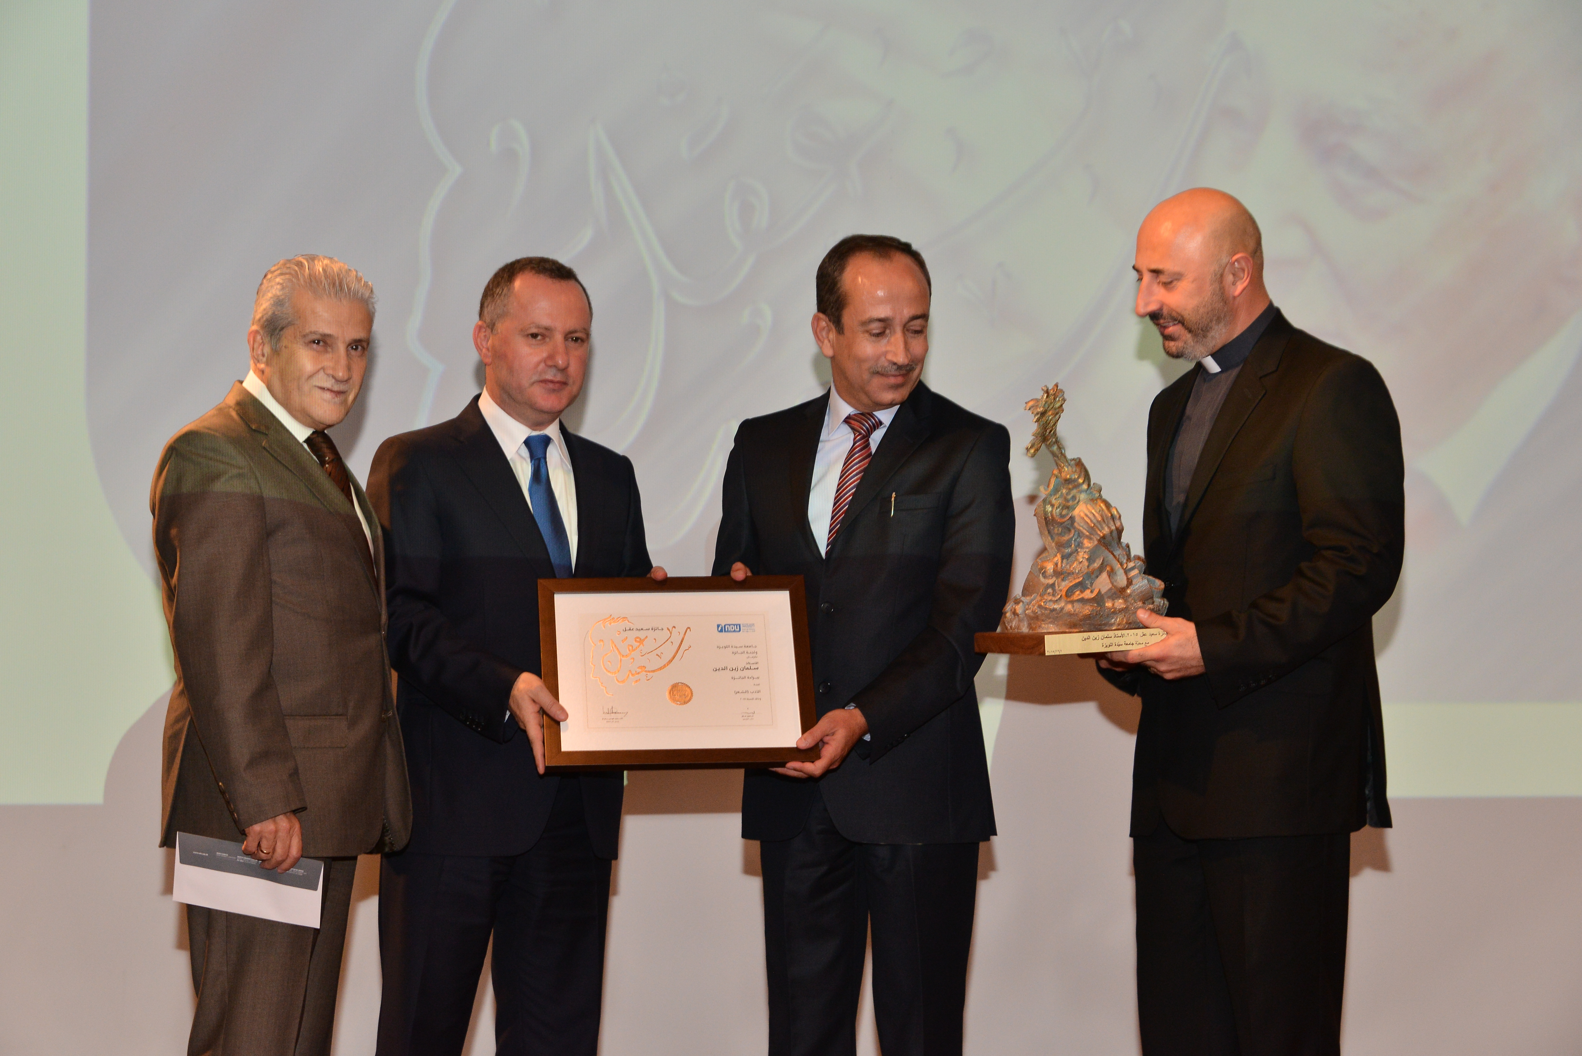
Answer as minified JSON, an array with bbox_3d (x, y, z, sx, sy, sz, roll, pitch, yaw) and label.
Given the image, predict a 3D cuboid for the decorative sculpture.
[{"bbox_3d":[0.435,-0.030,5.150,0.215,0.372,0.165,-2,0,-28],"label":"decorative sculpture"}]

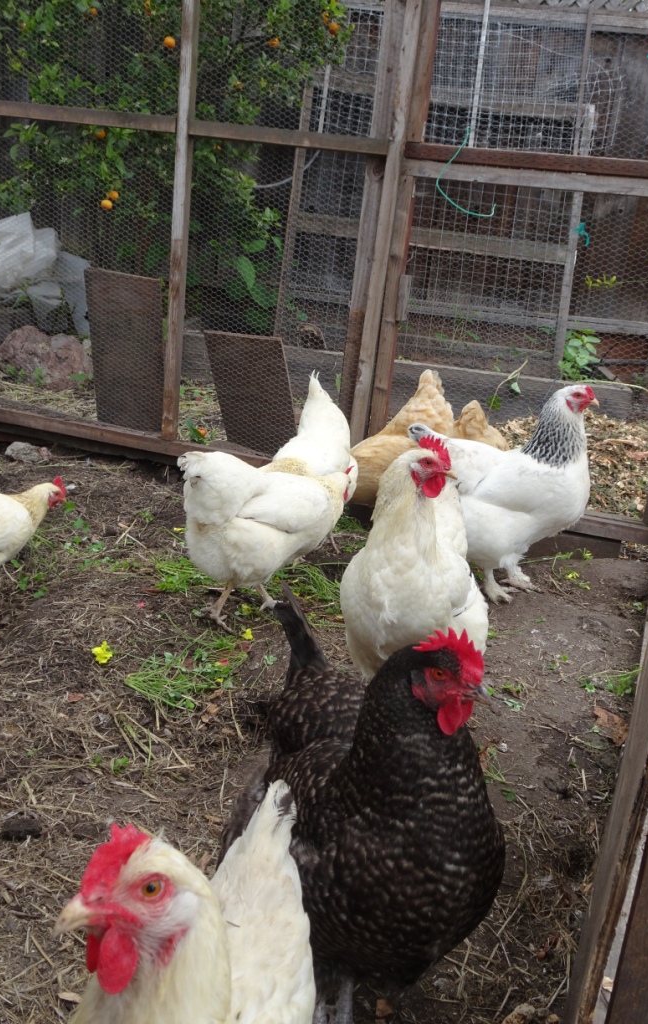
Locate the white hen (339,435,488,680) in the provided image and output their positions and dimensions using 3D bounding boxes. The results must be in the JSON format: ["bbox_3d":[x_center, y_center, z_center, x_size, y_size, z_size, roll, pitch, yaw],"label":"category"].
[{"bbox_3d":[0.143,0.114,1.402,0.200,0.430,0.340,14,20,22],"label":"white hen"}]

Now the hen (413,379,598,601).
[{"bbox_3d":[0.376,-0.035,1.922,0.375,0.430,0.190,11,19,14],"label":"hen"}]

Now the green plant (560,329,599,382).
[{"bbox_3d":[0.881,-0.537,3.250,0.140,0.180,0.140,6,18,0],"label":"green plant"}]

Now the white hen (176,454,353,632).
[{"bbox_3d":[-0.114,0.014,1.778,0.390,0.330,0.190,-4,21,-28],"label":"white hen"}]

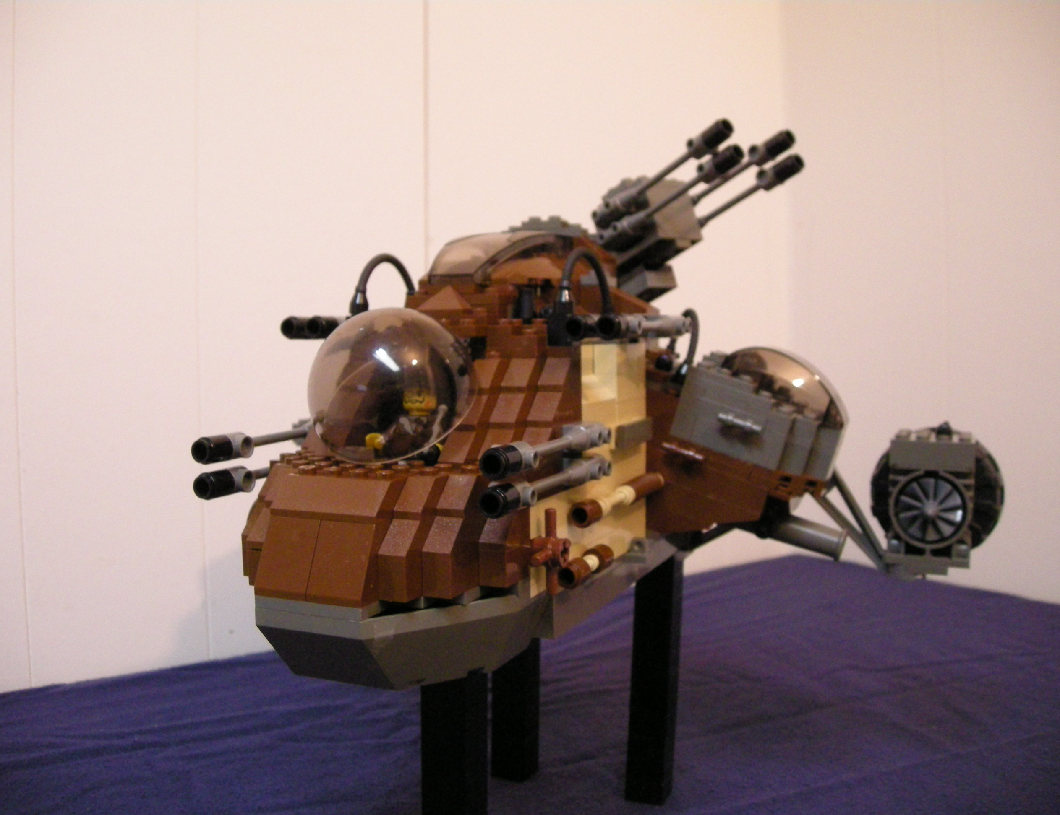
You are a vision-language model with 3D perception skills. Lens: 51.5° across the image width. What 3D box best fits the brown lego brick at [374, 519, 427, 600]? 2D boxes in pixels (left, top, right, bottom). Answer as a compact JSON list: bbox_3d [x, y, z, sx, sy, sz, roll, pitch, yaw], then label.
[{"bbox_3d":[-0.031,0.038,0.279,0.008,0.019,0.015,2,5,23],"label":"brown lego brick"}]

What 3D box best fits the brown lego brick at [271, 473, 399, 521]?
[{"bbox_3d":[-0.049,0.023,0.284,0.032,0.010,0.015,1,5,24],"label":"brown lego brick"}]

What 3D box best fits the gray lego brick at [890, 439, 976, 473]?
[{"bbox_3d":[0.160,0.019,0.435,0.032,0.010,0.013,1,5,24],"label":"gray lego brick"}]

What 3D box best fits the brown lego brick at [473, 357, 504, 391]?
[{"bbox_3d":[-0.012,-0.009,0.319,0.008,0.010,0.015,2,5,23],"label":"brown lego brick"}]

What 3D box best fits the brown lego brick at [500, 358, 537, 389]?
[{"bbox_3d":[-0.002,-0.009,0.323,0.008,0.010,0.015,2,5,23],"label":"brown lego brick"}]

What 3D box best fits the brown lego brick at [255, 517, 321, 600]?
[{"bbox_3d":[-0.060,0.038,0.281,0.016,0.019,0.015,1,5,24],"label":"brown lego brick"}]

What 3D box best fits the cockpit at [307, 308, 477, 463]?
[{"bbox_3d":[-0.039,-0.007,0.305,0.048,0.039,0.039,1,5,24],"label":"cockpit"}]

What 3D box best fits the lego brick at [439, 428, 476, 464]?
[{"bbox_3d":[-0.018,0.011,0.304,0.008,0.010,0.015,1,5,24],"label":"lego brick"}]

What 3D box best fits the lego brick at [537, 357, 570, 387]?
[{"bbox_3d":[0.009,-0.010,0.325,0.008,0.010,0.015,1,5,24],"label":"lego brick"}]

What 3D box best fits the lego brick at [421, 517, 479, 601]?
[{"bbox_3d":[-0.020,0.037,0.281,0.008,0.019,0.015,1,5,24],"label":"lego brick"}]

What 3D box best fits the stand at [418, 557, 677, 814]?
[{"bbox_3d":[-0.004,0.119,0.431,0.085,0.120,0.157,2,5,23],"label":"stand"}]

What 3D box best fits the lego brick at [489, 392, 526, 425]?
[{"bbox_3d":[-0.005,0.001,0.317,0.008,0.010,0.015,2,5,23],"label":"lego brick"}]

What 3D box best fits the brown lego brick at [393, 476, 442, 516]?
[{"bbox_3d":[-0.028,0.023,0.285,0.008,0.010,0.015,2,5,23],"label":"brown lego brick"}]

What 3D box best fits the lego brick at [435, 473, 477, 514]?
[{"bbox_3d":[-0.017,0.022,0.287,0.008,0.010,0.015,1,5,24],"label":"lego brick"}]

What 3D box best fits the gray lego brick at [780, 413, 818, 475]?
[{"bbox_3d":[0.096,0.013,0.387,0.008,0.019,0.010,19,12,21],"label":"gray lego brick"}]

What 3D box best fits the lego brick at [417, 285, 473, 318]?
[{"bbox_3d":[-0.026,-0.033,0.335,0.016,0.010,0.008,1,5,24],"label":"lego brick"}]

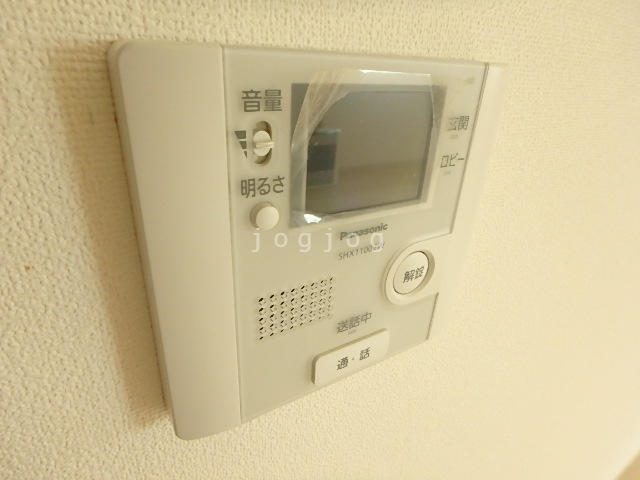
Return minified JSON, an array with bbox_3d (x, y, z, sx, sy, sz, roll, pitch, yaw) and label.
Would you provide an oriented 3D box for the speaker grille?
[{"bbox_3d":[-0.009,0.026,0.154,0.035,0.021,0.004,-12,29,-30],"label":"speaker grille"}]

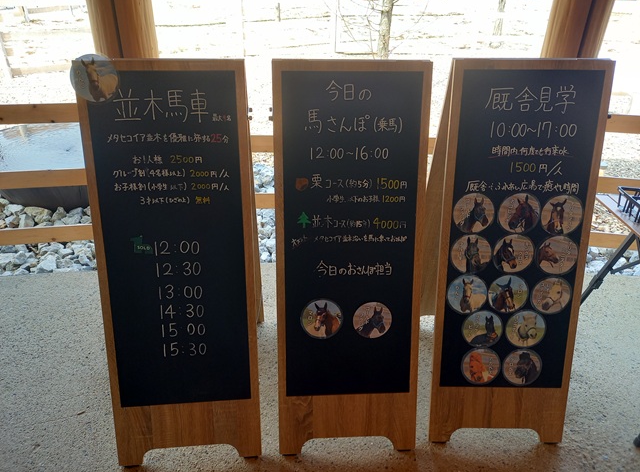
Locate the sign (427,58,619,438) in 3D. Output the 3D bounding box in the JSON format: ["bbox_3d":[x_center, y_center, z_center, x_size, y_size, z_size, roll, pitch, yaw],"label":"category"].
[{"bbox_3d":[0.610,0.019,1.617,0.457,1.200,0.695,1,28,0],"label":"sign"}]

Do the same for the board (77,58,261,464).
[{"bbox_3d":[-0.446,0.045,1.542,0.457,1.200,0.695,-2,28,-5],"label":"board"}]

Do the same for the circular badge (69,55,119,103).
[{"bbox_3d":[-0.612,-0.426,1.255,0.128,0.128,0.008,-2,12,-5],"label":"circular badge"}]

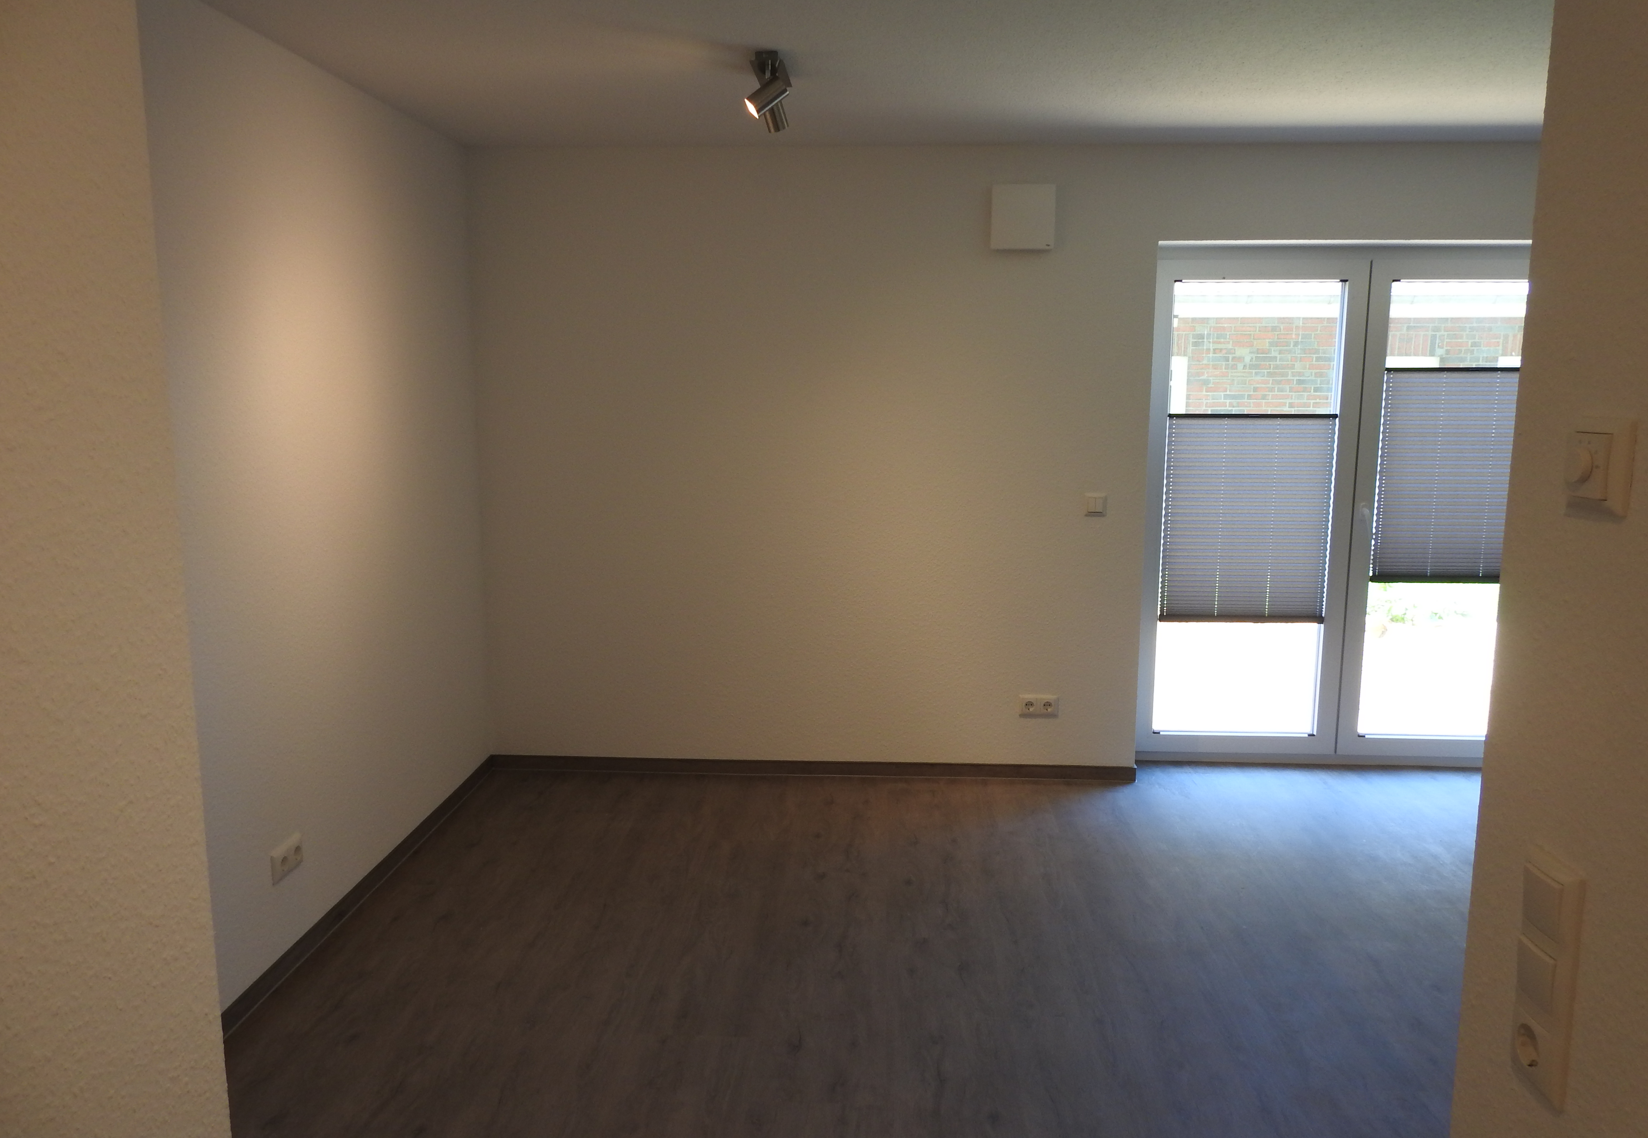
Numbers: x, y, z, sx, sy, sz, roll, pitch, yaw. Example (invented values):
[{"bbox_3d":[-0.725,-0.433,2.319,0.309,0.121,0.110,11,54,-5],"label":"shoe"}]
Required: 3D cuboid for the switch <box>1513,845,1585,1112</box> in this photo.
[{"bbox_3d":[0.662,0.377,1.058,0.013,0.224,0.082,1,9,3],"label":"switch"}]

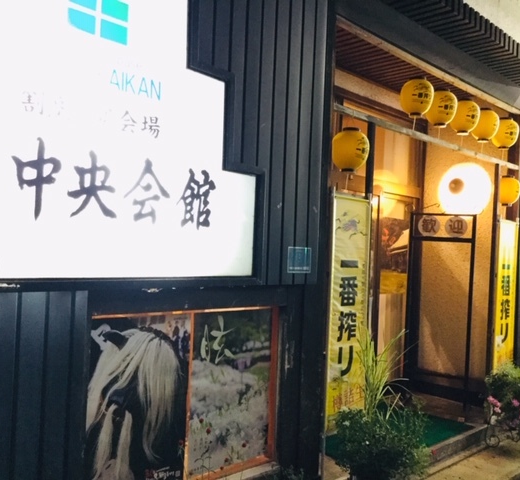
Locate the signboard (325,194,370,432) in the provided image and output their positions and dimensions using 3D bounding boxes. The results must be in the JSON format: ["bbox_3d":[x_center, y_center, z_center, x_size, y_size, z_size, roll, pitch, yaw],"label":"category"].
[{"bbox_3d":[0.700,0.574,4.535,0.460,1.800,0.040,4,-2,-44],"label":"signboard"}]

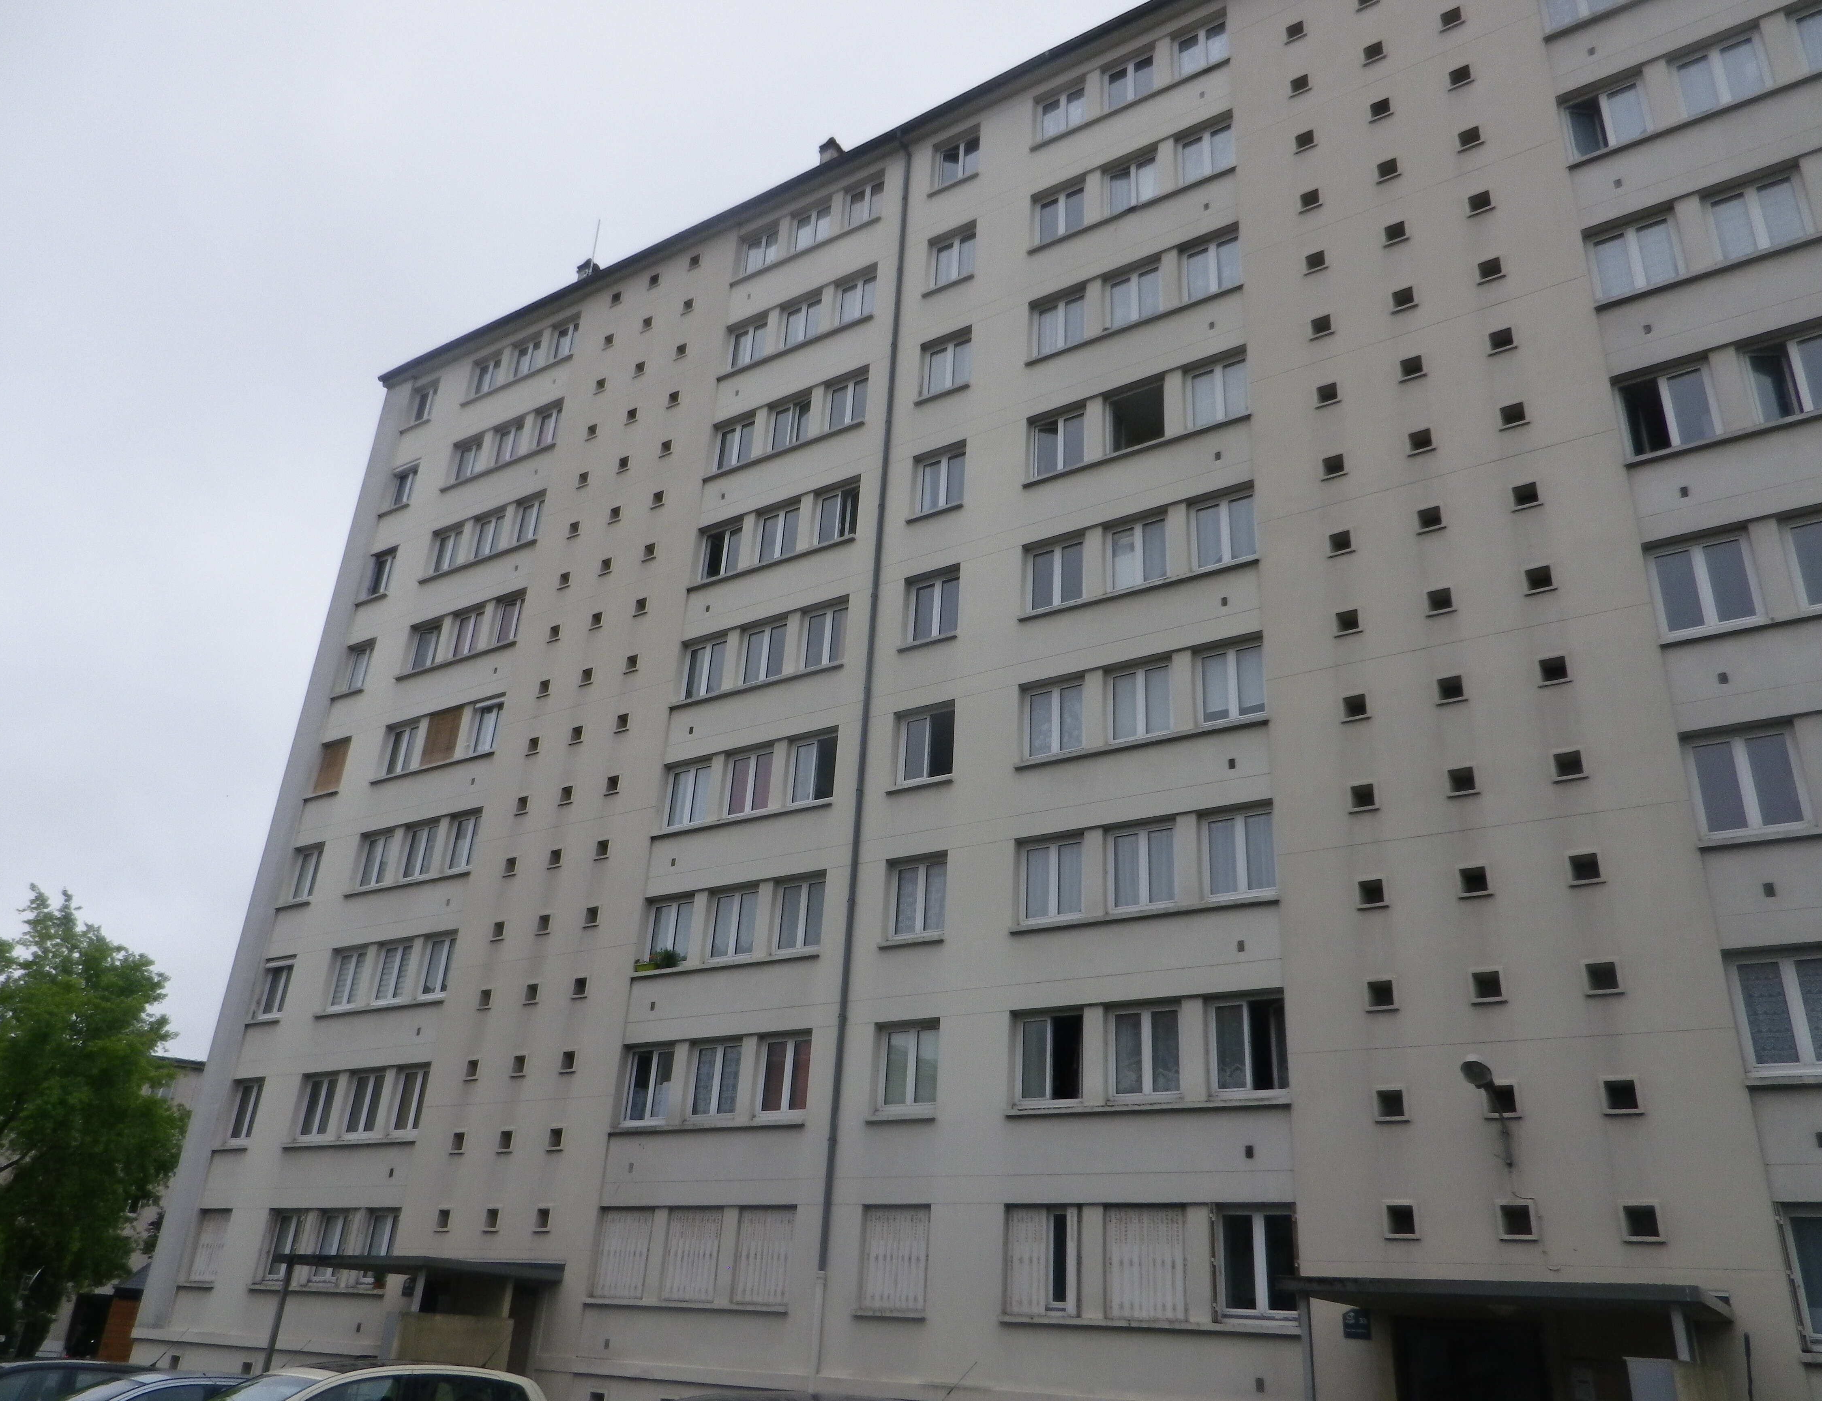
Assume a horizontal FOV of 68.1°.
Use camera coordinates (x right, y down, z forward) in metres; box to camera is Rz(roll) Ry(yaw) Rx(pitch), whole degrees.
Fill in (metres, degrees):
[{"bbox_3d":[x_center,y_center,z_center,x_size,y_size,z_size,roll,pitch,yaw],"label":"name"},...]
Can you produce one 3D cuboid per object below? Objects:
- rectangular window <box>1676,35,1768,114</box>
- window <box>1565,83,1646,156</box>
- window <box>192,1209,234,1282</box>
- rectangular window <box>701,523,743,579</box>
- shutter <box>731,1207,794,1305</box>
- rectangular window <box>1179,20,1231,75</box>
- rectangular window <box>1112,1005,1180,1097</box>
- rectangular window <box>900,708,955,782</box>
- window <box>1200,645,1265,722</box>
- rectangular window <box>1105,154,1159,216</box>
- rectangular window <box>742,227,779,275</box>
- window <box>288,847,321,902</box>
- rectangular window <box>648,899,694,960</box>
[{"bbox_3d":[11.936,-9.126,19.848,1.108,1.289,0.140,-13,-30,31],"label":"rectangular window"},{"bbox_3d":[10.703,-8.918,20.830,1.070,1.197,0.130,-12,-29,31],"label":"window"},{"bbox_3d":[-14.788,11.575,28.587,1.050,1.387,0.100,-12,-29,31],"label":"window"},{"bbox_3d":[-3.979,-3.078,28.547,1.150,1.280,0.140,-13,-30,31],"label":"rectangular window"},{"bbox_3d":[-2.292,8.706,21.275,1.140,1.400,0.080,-13,-29,31],"label":"shutter"},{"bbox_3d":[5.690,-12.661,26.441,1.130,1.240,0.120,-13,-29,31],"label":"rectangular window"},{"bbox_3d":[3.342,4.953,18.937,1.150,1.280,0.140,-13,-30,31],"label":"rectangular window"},{"bbox_3d":[0.307,0.788,23.547,1.130,1.240,0.120,-13,-29,31],"label":"rectangular window"},{"bbox_3d":[4.919,-0.254,20.684,1.130,1.240,0.120,-13,-29,31],"label":"window"},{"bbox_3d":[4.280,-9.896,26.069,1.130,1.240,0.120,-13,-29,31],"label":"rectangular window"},{"bbox_3d":[-3.485,-10.357,31.716,1.130,1.320,0.120,-13,-30,31],"label":"rectangular window"},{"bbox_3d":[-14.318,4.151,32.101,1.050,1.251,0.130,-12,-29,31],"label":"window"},{"bbox_3d":[-4.355,4.265,24.804,1.224,1.251,0.120,-13,-30,31],"label":"rectangular window"}]

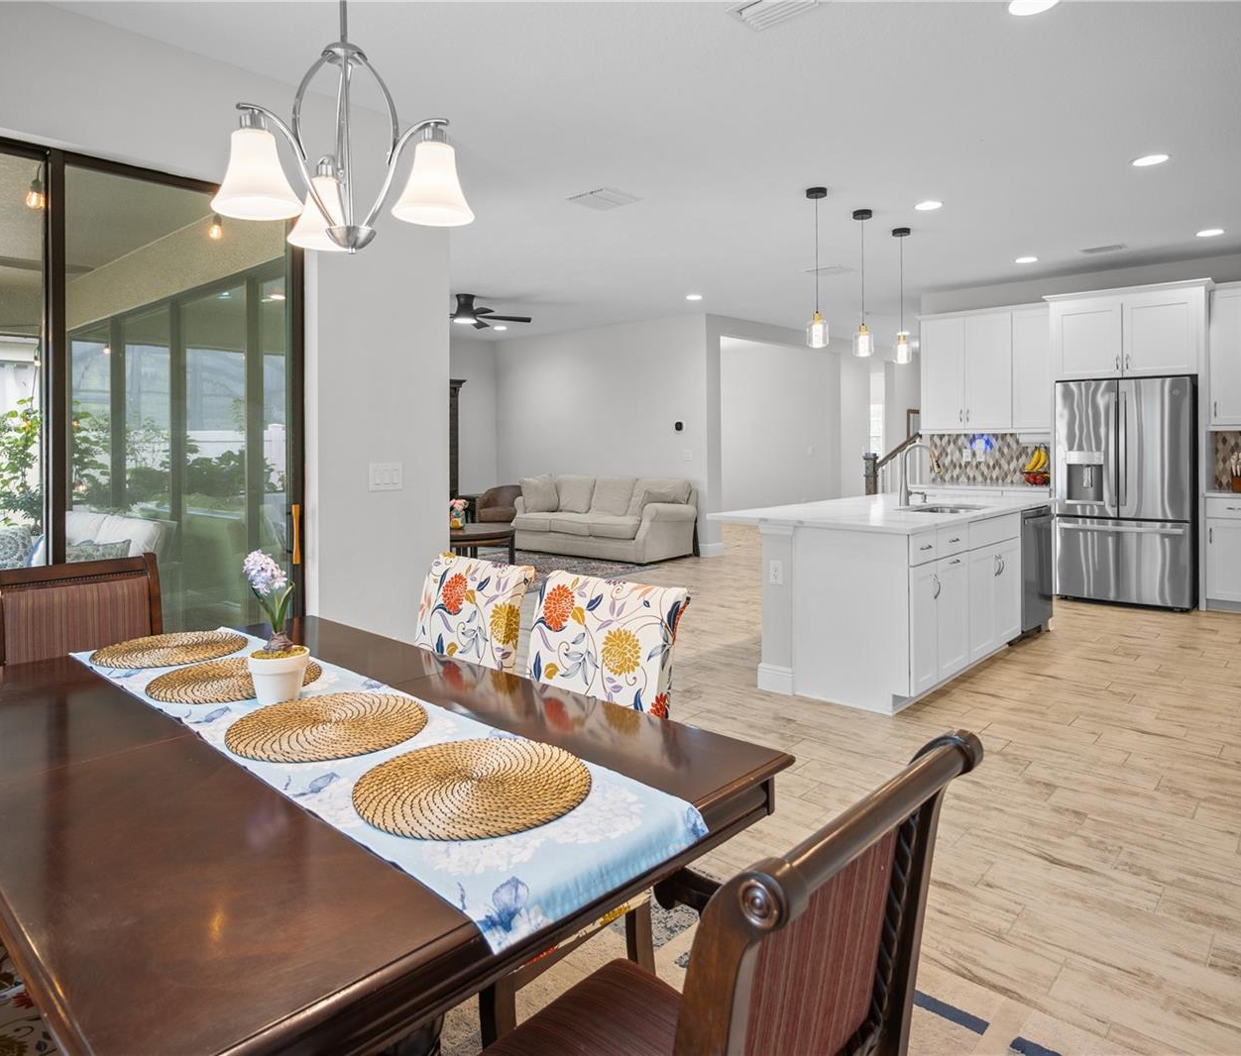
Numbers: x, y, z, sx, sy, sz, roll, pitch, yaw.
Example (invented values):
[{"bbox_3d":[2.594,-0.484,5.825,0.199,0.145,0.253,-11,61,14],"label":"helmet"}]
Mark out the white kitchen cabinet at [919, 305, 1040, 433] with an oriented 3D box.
[{"bbox_3d":[3.541,-1.494,7.674,1.180,1.160,0.360,4,6,42],"label":"white kitchen cabinet"}]

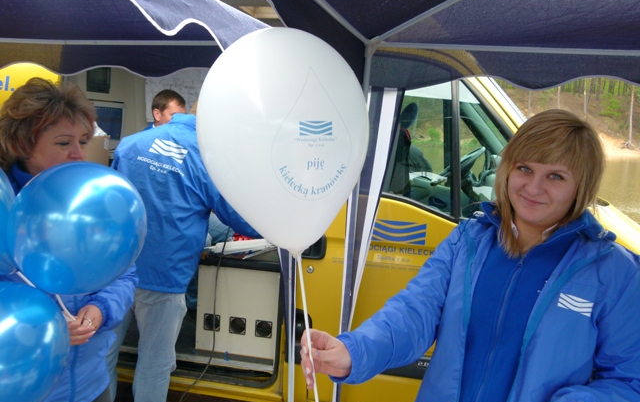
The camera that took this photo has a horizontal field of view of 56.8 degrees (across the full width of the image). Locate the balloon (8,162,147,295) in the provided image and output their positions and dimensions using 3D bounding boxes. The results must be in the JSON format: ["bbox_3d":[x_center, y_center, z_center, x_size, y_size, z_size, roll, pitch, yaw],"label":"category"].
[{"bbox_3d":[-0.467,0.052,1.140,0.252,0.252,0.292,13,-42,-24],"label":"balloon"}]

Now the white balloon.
[{"bbox_3d":[-0.061,-0.097,0.960,0.277,0.365,0.277,-7,4,-22],"label":"white balloon"}]

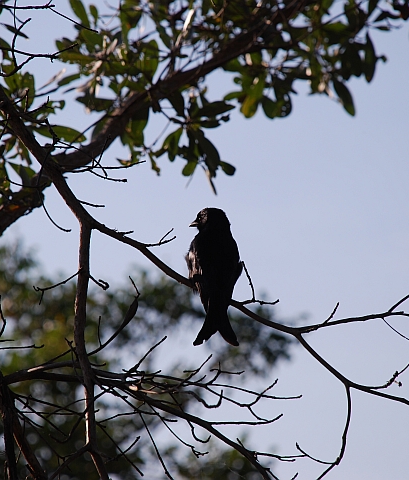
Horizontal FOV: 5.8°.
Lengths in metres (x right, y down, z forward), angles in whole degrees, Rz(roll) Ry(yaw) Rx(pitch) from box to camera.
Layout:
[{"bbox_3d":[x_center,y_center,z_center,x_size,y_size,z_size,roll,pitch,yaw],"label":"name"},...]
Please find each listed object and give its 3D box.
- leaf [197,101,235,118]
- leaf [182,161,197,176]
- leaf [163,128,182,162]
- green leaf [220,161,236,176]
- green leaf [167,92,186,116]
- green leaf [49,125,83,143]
[{"bbox_3d":[0.019,-0.230,7.150,0.072,0.025,0.018,-9,0,0],"label":"leaf"},{"bbox_3d":[-0.026,-0.131,7.150,0.021,0.039,0.013,24,0,0],"label":"leaf"},{"bbox_3d":[-0.053,-0.170,7.150,0.023,0.062,0.016,24,0,0],"label":"leaf"},{"bbox_3d":[0.041,-0.128,7.150,0.039,0.019,0.013,43,0,0],"label":"green leaf"},{"bbox_3d":[-0.050,-0.240,7.150,0.023,0.049,0.016,-30,0,0],"label":"green leaf"},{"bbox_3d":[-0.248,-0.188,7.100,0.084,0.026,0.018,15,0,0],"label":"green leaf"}]

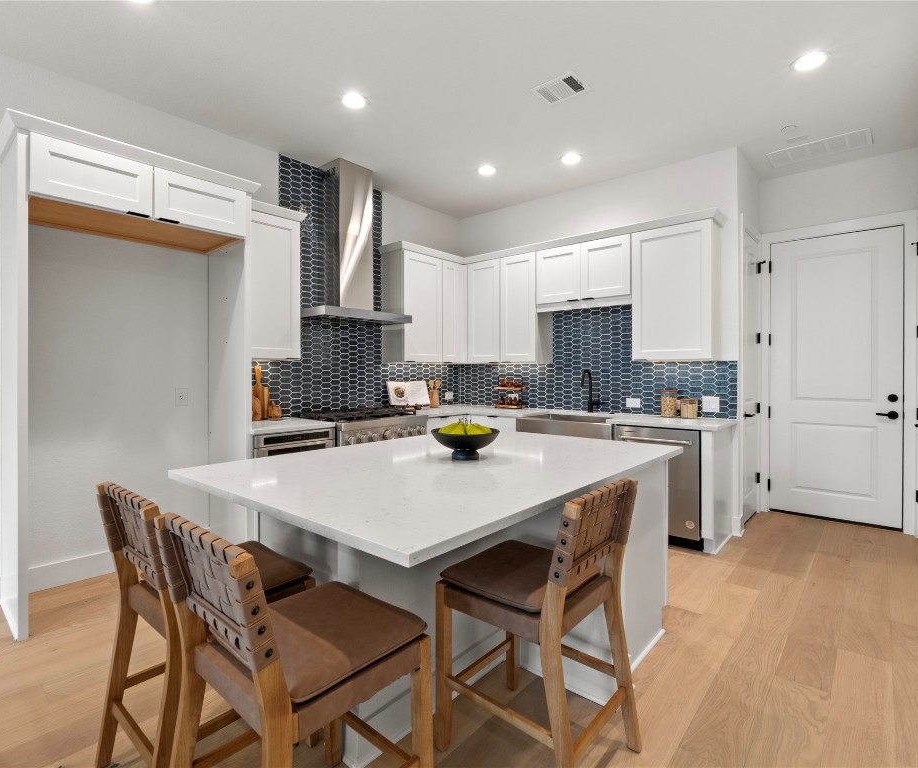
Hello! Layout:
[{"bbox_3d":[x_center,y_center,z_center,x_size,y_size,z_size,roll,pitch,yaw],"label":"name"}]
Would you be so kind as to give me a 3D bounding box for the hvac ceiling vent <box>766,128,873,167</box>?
[{"bbox_3d":[2.869,-1.853,3.828,0.650,0.030,0.340,1,2,41],"label":"hvac ceiling vent"}]

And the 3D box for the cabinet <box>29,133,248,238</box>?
[{"bbox_3d":[-1.945,-1.080,2.901,0.585,0.305,1.060,1,2,41],"label":"cabinet"}]

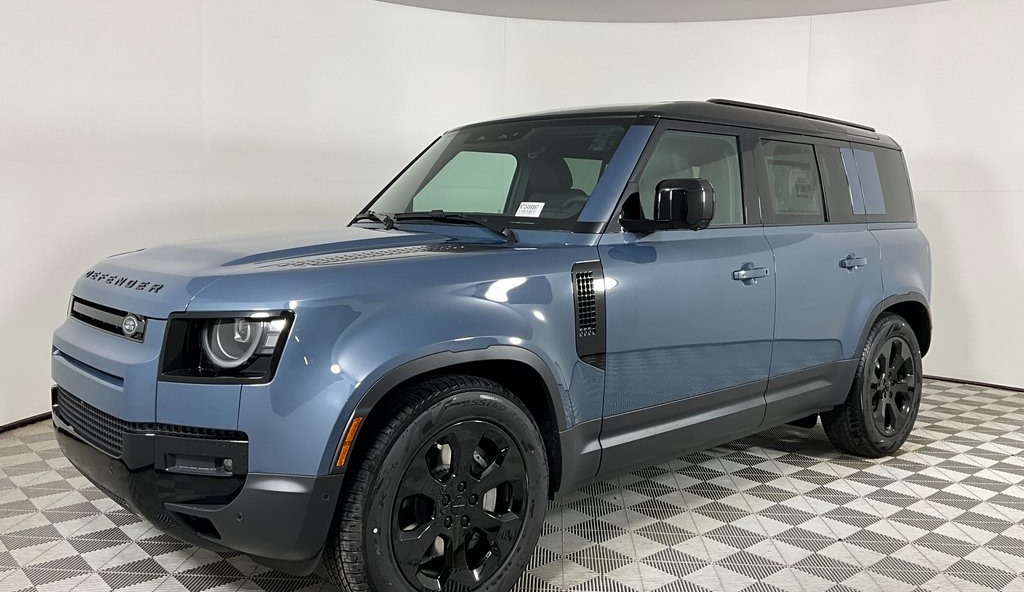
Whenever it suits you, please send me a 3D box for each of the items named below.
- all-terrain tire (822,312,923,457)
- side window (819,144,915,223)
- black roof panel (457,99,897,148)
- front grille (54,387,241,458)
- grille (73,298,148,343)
[{"bbox_3d":[2.022,0.482,4.786,0.810,0.810,0.270,-4,8,-42],"label":"all-terrain tire"},{"bbox_3d":[1.920,-0.594,4.627,1.130,0.410,0.110,-4,-6,-42],"label":"side window"},{"bbox_3d":[1.027,-0.921,4.877,2.650,0.170,1.530,-4,8,-42],"label":"black roof panel"},{"bbox_3d":[-1.295,0.402,2.864,0.260,0.130,1.380,-4,8,-42],"label":"front grille"},{"bbox_3d":[-1.333,0.071,2.790,0.070,0.085,0.740,-4,8,-42],"label":"grille"}]

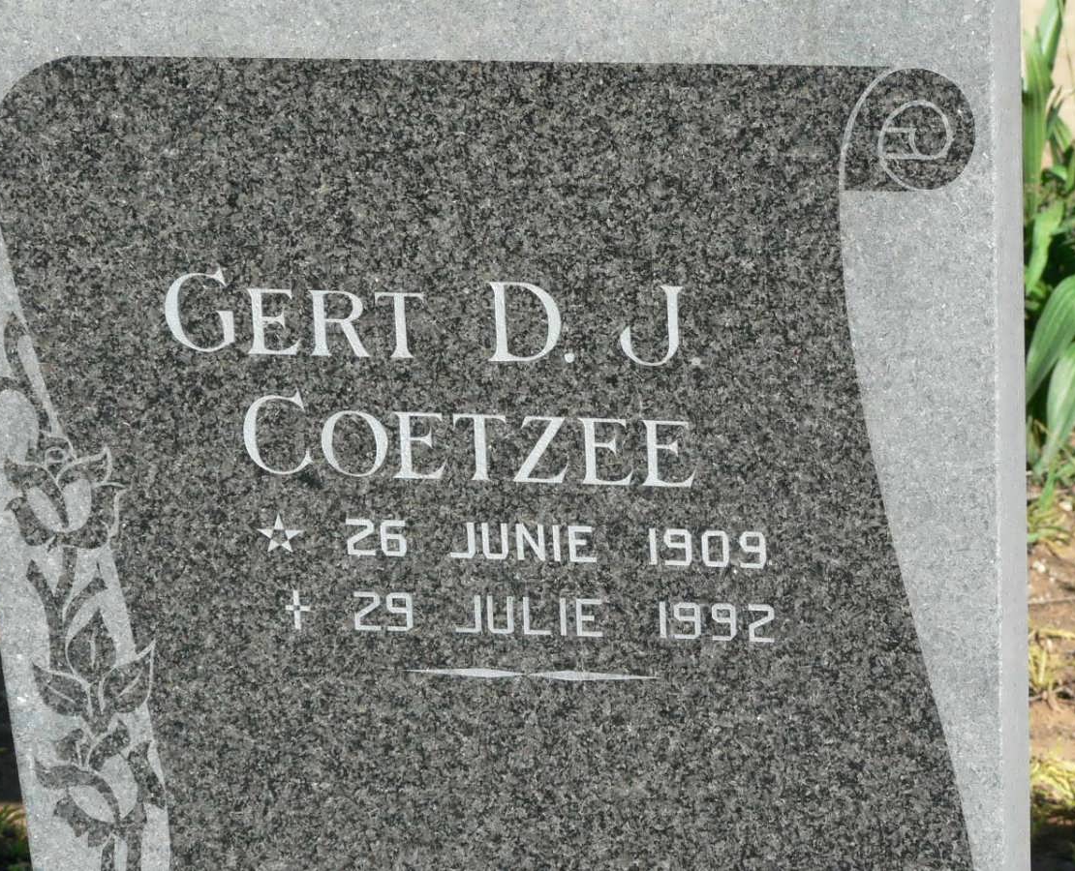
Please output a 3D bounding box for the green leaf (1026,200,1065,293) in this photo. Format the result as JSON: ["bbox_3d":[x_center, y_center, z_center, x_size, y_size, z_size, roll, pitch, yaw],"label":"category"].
[{"bbox_3d":[0.421,-0.157,5.600,0.021,0.080,0.025,19,3,5],"label":"green leaf"}]

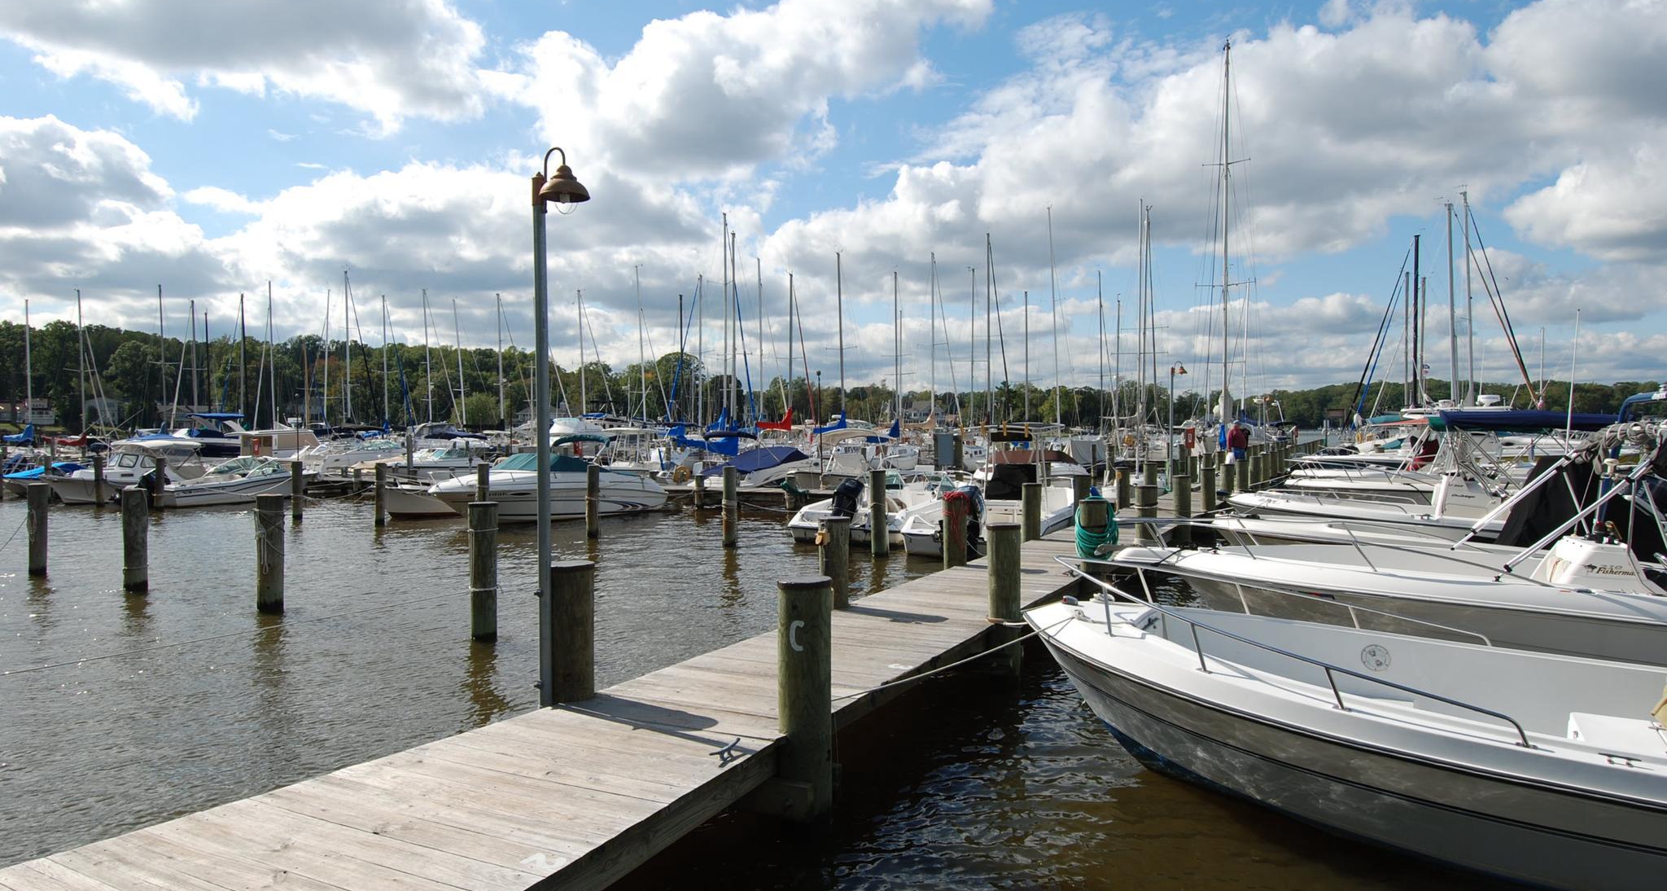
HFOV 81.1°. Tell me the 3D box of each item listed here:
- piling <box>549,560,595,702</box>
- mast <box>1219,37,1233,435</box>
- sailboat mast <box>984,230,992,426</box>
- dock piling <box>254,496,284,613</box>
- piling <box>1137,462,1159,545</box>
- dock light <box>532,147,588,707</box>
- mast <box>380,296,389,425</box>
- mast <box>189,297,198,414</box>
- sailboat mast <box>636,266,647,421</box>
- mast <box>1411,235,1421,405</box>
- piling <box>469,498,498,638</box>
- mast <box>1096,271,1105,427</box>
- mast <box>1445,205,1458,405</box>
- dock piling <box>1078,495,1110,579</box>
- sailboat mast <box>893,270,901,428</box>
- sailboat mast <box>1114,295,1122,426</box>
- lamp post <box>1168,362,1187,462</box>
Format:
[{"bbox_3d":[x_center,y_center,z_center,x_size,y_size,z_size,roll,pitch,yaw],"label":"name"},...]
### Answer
[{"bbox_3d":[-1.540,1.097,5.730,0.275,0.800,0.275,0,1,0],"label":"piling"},{"bbox_3d":[19.348,-10.389,48.000,0.220,18.995,0.220,1,1,28],"label":"mast"},{"bbox_3d":[7.557,-5.521,47.500,0.140,9.700,0.140,0,1,28],"label":"sailboat mast"},{"bbox_3d":[-6.282,1.195,10.870,0.295,1.315,0.295,0,1,0],"label":"dock piling"},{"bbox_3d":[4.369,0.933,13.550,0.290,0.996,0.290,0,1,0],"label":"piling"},{"bbox_3d":[-1.533,-0.107,5.469,0.380,3.202,0.280,1,1,28],"label":"dock light"},{"bbox_3d":[-26.188,-4.428,57.074,0.161,8.660,0.140,-1,1,29],"label":"mast"},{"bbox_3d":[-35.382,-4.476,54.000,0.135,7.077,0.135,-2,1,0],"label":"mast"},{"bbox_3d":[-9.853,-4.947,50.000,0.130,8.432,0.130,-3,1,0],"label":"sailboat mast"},{"bbox_3d":[24.809,-4.550,41.574,0.161,8.750,0.140,1,1,29],"label":"mast"},{"bbox_3d":[-3.311,1.196,9.240,0.270,1.300,0.270,1,1,28],"label":"piling"},{"bbox_3d":[13.986,-4.663,51.075,0.161,8.800,0.140,0,1,29],"label":"mast"},{"bbox_3d":[23.853,-4.672,37.578,0.161,9.150,0.140,-1,1,29],"label":"mast"},{"bbox_3d":[2.888,1.076,10.800,0.295,0.967,0.295,0,1,0],"label":"dock piling"},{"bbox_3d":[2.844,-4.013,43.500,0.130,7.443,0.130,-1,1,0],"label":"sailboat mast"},{"bbox_3d":[16.375,-4.522,56.071,0.161,8.320,0.140,1,1,29],"label":"sailboat mast"},{"bbox_3d":[8.913,-0.510,25.194,0.460,3.340,0.290,0,1,29],"label":"lamp post"}]

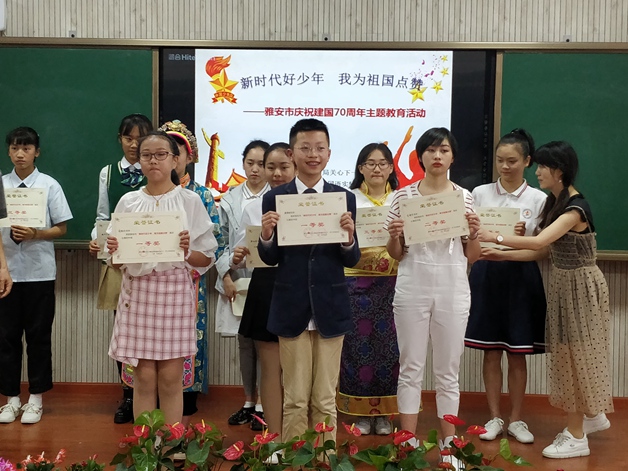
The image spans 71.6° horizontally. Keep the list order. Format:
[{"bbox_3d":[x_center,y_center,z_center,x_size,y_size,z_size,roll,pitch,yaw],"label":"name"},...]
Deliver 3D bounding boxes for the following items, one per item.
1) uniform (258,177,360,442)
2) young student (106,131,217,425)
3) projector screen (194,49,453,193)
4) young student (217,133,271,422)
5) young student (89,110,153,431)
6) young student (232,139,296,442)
[{"bbox_3d":[-0.020,0.366,1.930,0.450,1.254,0.320,1,1,3],"label":"uniform"},{"bbox_3d":[-0.684,0.254,1.940,0.470,1.444,0.380,1,1,8],"label":"young student"},{"bbox_3d":[0.057,-0.538,2.610,1.547,1.160,0.060,1,1,1],"label":"projector screen"},{"bbox_3d":[-0.318,0.252,2.330,0.430,1.520,0.320,1,1,12],"label":"young student"},{"bbox_3d":[-0.972,0.163,2.320,0.460,1.636,0.330,1,1,0],"label":"young student"},{"bbox_3d":[-0.182,0.282,2.170,0.440,1.490,0.340,1,1,8],"label":"young student"}]

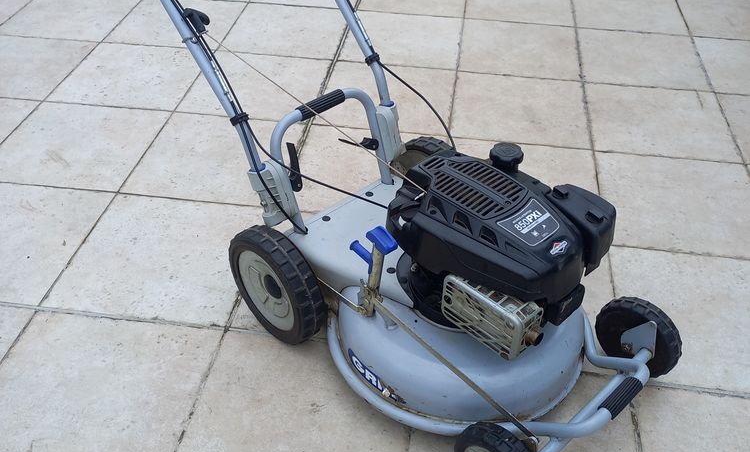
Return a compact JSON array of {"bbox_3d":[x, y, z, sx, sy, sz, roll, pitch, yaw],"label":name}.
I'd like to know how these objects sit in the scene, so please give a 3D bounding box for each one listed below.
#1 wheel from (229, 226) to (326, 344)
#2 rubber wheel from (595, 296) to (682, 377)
[{"bbox_3d":[-0.217,0.133,1.590,0.064,0.276,0.276,-31,49,-32],"label":"wheel"},{"bbox_3d":[0.563,0.239,1.550,0.051,0.184,0.184,-31,49,-32],"label":"rubber wheel"}]

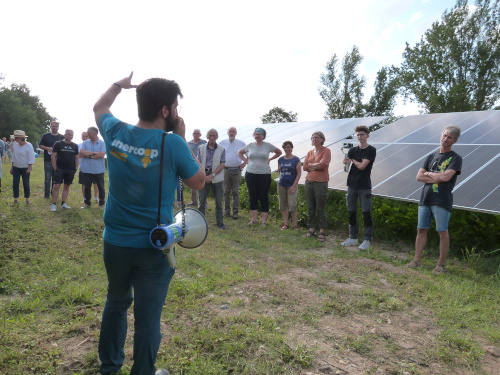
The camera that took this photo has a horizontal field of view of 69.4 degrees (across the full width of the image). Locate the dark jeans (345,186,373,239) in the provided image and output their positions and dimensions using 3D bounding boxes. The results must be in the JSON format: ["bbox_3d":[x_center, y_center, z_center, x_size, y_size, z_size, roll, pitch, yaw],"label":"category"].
[{"bbox_3d":[1.600,0.325,5.270,0.370,0.860,0.290,6,10,30],"label":"dark jeans"}]

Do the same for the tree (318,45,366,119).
[{"bbox_3d":[10.647,-10.563,42.984,5.835,12.346,5.835,1,8,0],"label":"tree"}]

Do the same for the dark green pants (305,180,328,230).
[{"bbox_3d":[1.055,0.250,5.690,0.370,0.850,0.280,5,9,25],"label":"dark green pants"}]

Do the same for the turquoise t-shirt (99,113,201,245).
[{"bbox_3d":[-0.595,-0.035,2.120,0.530,0.760,0.350,3,8,12],"label":"turquoise t-shirt"}]

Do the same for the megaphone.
[{"bbox_3d":[-0.415,0.285,2.060,0.230,0.300,0.330,6,10,30],"label":"megaphone"}]

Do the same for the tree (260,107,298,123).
[{"bbox_3d":[5.195,-11.096,64.997,7.200,6.819,7.200,1,8,0],"label":"tree"}]

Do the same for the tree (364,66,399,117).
[{"bbox_3d":[14.928,-9.012,41.990,4.420,9.751,4.420,1,8,0],"label":"tree"}]

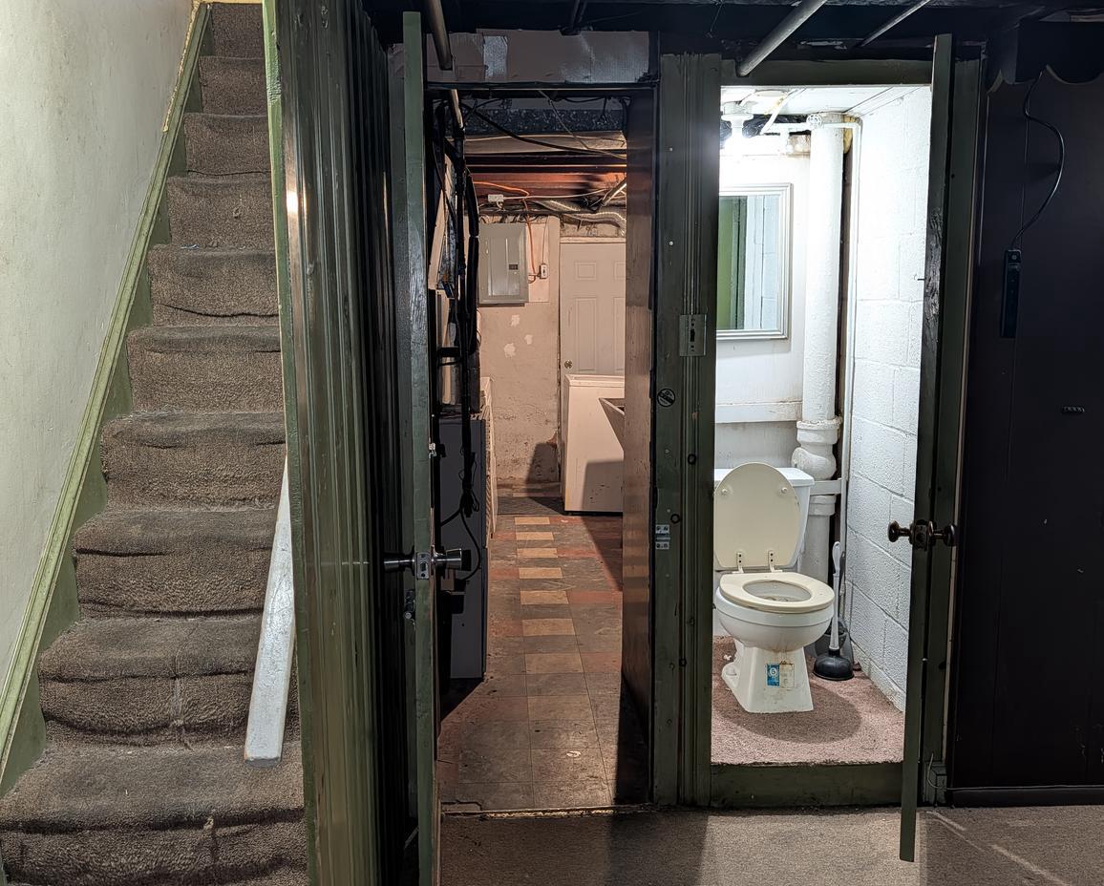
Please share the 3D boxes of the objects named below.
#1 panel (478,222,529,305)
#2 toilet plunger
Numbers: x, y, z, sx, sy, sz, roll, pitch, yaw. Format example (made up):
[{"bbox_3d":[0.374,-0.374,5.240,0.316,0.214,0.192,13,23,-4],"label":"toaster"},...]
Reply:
[{"bbox_3d":[-0.376,-1.412,7.990,0.388,0.634,0.101,-1,8,-3],"label":"panel"},{"bbox_3d":[1.012,0.589,3.632,0.139,0.488,0.139,-1,8,-3],"label":"toilet plunger"}]

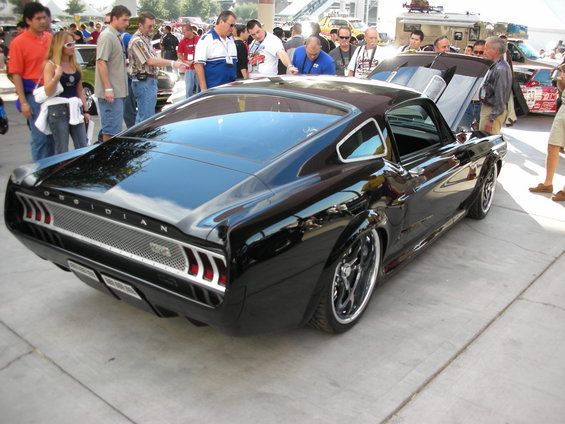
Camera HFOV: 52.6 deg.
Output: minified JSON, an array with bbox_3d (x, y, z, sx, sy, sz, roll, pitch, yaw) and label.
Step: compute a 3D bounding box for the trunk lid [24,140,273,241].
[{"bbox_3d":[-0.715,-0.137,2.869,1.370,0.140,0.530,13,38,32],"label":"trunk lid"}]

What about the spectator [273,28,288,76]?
[{"bbox_3d":[-0.073,-2.235,9.753,0.360,1.750,0.540,-13,23,-41],"label":"spectator"}]

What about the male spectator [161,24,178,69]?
[{"bbox_3d":[-3.225,-4.426,16.465,0.540,1.770,0.400,-11,21,-35],"label":"male spectator"}]

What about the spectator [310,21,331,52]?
[{"bbox_3d":[0.659,-2.710,11.073,0.540,1.820,0.380,-4,18,-17],"label":"spectator"}]

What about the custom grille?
[{"bbox_3d":[-0.833,0.112,2.777,1.470,0.190,0.100,13,20,32],"label":"custom grille"}]

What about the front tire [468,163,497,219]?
[{"bbox_3d":[1.903,-0.245,5.578,0.240,0.625,0.625,13,21,32],"label":"front tire"}]

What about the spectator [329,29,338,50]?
[{"bbox_3d":[0.897,-2.454,10.558,0.360,1.770,0.520,-8,19,-29],"label":"spectator"}]

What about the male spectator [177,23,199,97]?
[{"bbox_3d":[-1.602,-2.322,9.852,0.540,1.750,0.380,12,19,28],"label":"male spectator"}]

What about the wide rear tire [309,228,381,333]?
[{"bbox_3d":[0.296,0.322,3.243,0.290,0.676,0.676,13,20,32],"label":"wide rear tire"}]

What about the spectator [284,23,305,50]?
[{"bbox_3d":[0.213,-2.831,11.473,0.540,1.820,0.380,-9,20,-29],"label":"spectator"}]

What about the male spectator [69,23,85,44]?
[{"bbox_3d":[-6.150,-4.755,17.265,0.450,1.770,0.520,0,18,-6],"label":"male spectator"}]

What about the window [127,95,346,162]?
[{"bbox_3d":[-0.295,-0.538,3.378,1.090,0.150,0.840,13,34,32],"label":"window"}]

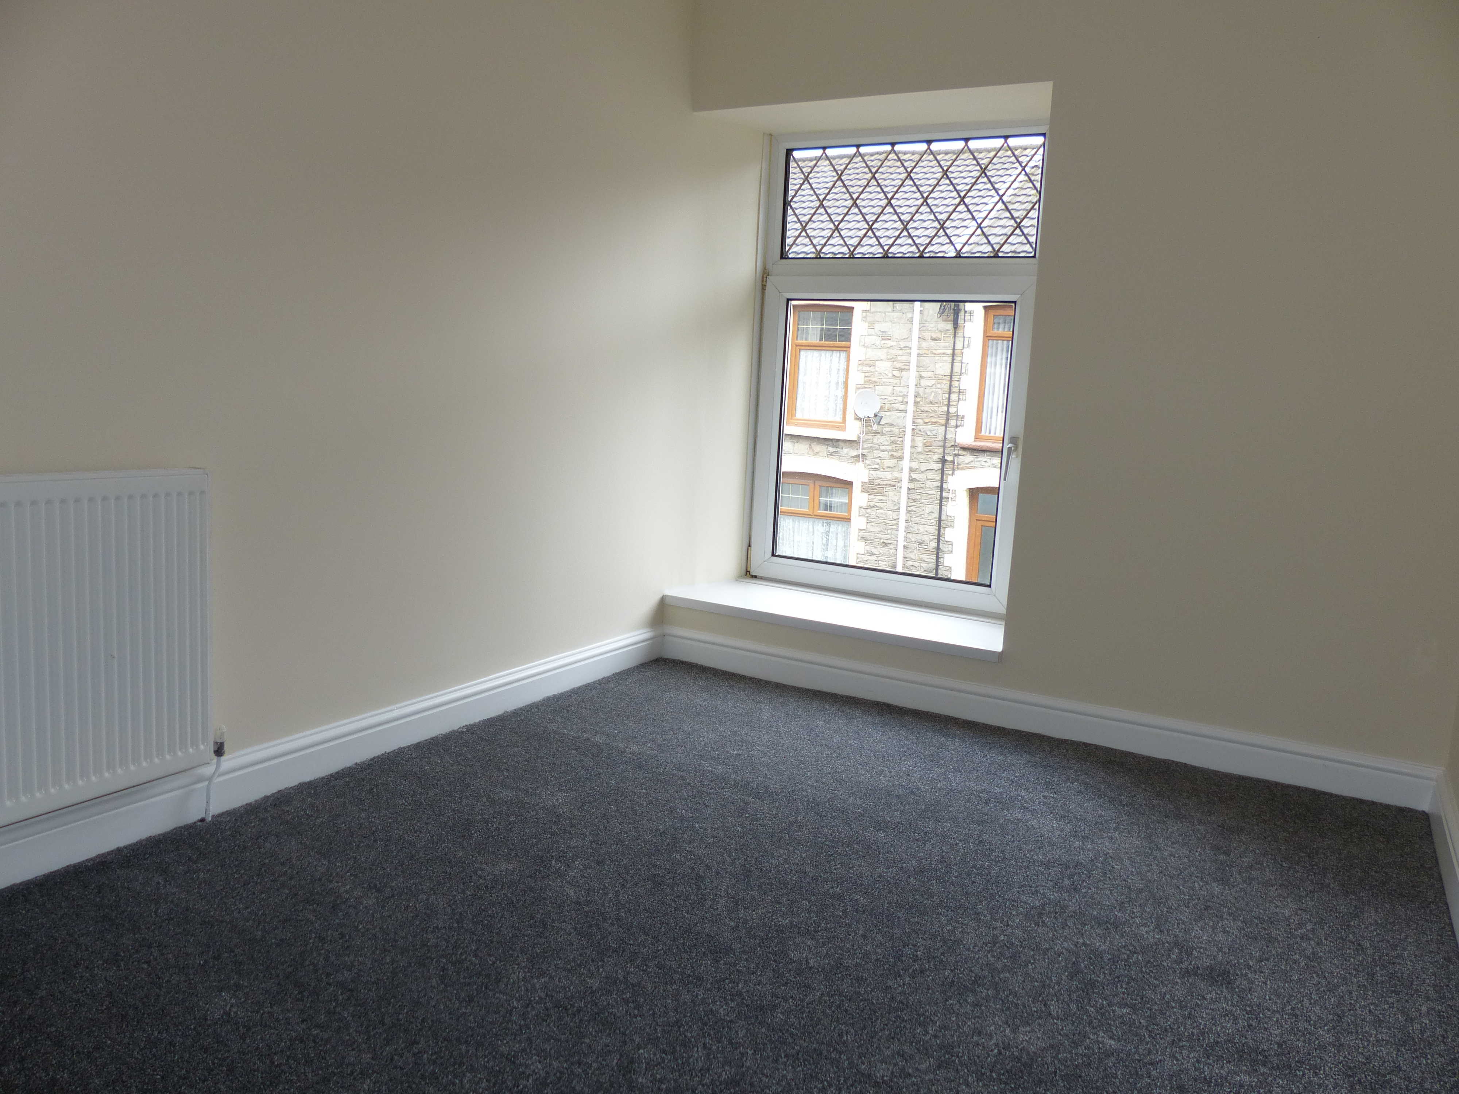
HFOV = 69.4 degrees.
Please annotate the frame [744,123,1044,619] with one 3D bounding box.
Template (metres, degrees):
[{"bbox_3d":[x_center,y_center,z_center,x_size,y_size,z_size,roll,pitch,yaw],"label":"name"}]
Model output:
[{"bbox_3d":[0.585,-0.648,3.849,1.083,1.688,0.090,8,9,28],"label":"frame"}]

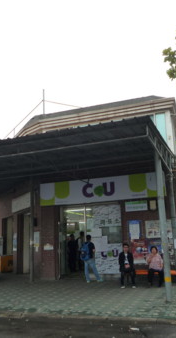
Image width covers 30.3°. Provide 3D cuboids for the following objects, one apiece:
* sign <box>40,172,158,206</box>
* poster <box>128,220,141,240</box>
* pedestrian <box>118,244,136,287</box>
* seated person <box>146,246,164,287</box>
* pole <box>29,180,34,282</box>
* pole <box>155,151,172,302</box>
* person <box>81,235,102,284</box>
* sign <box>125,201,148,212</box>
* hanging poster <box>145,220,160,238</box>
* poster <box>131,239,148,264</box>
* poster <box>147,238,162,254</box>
[{"bbox_3d":[0.402,0.759,11.915,4.786,0.865,0.200,-6,-13,19],"label":"sign"},{"bbox_3d":[1.592,2.102,11.132,0.410,0.680,0.030,-6,-12,19],"label":"poster"},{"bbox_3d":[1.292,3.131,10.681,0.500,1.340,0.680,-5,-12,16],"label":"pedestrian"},{"bbox_3d":[2.118,3.091,10.279,0.500,1.200,0.650,-6,-12,19],"label":"seated person"},{"bbox_3d":[-2.157,2.351,12.664,0.100,3.904,0.100,-7,-13,22],"label":"pole"},{"bbox_3d":[1.901,1.358,8.245,0.150,3.779,0.150,-6,-13,19],"label":"pole"},{"bbox_3d":[0.158,3.293,12.068,0.580,1.680,0.500,-7,-13,23],"label":"person"},{"bbox_3d":[1.697,1.304,11.427,0.747,0.357,0.100,-6,-13,19],"label":"sign"},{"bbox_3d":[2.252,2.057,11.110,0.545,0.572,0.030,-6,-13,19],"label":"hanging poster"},{"bbox_3d":[1.832,2.896,11.362,0.550,0.790,0.020,-7,-13,22],"label":"poster"},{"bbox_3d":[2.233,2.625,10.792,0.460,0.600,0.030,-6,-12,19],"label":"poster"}]

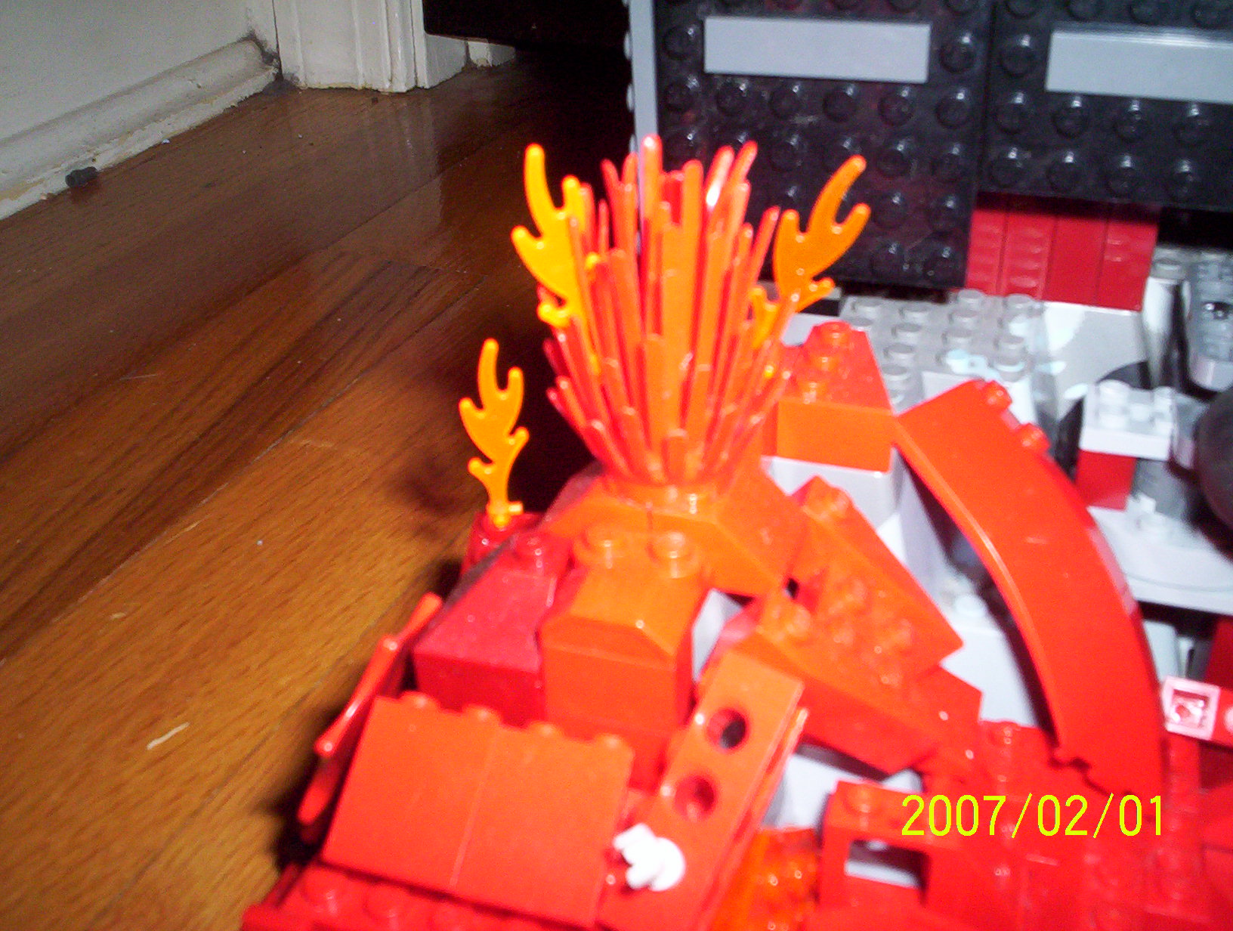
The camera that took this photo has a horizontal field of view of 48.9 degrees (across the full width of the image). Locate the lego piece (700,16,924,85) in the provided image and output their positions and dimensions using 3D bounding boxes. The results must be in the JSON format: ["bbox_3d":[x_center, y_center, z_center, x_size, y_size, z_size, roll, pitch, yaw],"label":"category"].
[{"bbox_3d":[0.028,-0.060,0.194,0.032,0.008,0.003,8,33,17],"label":"lego piece"}]

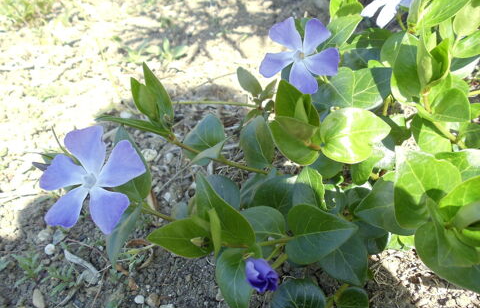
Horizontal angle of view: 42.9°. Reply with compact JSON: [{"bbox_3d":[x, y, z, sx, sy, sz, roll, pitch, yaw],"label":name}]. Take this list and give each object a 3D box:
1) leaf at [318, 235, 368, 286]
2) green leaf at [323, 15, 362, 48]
[{"bbox_3d":[0.057,0.056,0.330,0.028,0.008,0.035,-29,83,-25],"label":"leaf"},{"bbox_3d":[0.071,-0.086,0.430,0.040,0.009,0.022,-43,47,-12],"label":"green leaf"}]

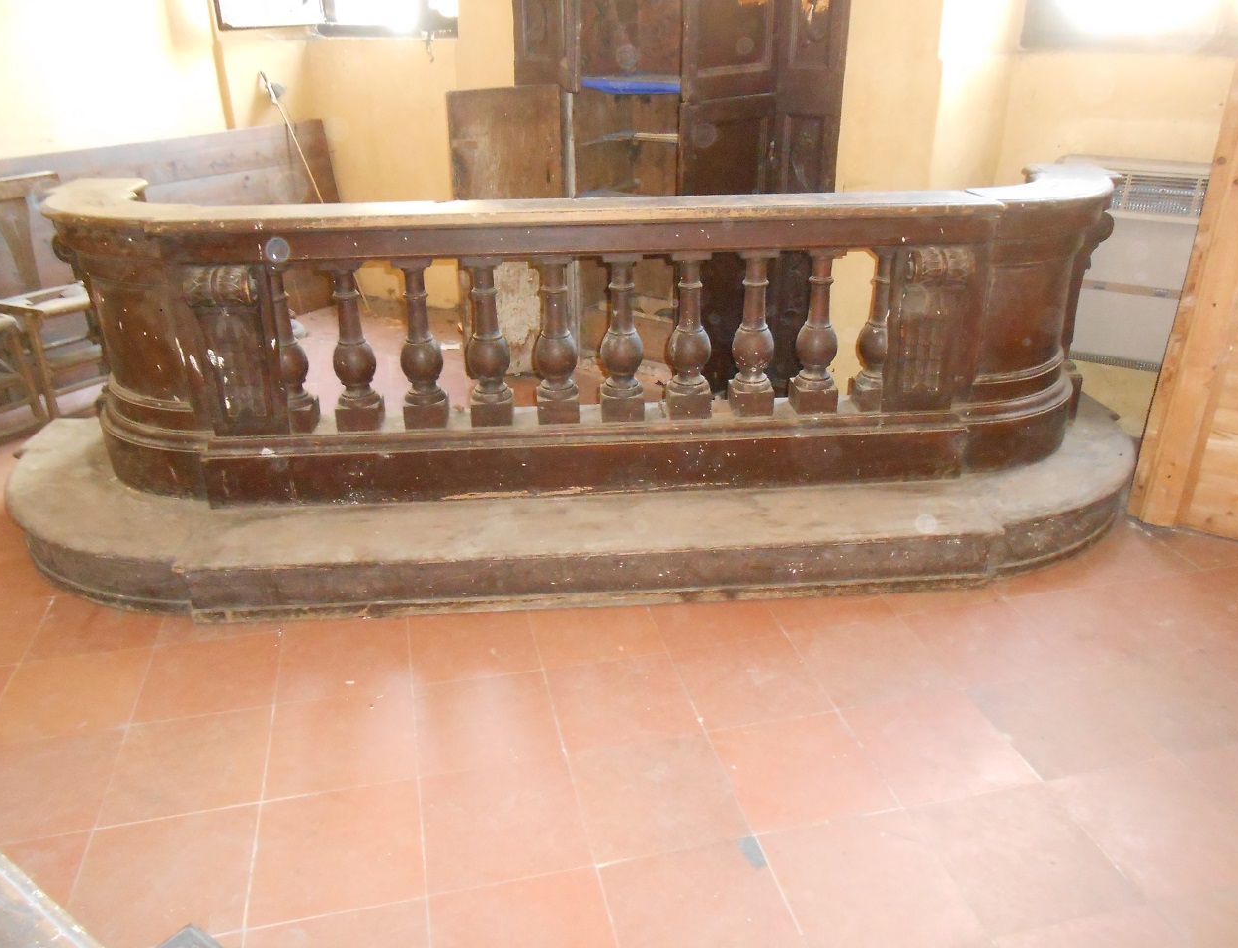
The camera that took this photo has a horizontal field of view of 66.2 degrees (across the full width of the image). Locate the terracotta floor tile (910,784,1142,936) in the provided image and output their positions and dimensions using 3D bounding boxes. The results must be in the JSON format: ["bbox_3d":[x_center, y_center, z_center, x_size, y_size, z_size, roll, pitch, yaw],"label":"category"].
[{"bbox_3d":[0.732,0.700,1.728,0.298,0.020,0.298,-6,25,-12],"label":"terracotta floor tile"}]

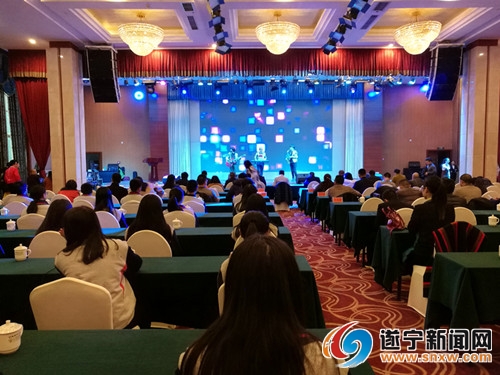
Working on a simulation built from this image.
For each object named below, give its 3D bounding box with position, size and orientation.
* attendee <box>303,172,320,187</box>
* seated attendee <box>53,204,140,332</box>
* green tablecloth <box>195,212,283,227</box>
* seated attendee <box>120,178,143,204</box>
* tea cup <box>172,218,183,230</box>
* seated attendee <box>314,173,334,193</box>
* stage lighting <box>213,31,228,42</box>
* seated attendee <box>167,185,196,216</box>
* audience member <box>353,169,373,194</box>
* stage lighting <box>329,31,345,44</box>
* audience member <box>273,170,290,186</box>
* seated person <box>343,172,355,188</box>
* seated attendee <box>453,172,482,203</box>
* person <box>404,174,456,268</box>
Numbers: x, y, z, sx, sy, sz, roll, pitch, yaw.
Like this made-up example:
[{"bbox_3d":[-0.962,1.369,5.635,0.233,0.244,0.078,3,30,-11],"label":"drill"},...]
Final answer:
[{"bbox_3d":[1.986,0.137,12.635,0.520,1.270,0.760,0,4,0],"label":"attendee"},{"bbox_3d":[-0.994,0.783,2.716,0.560,1.250,0.780,0,4,-4],"label":"seated attendee"},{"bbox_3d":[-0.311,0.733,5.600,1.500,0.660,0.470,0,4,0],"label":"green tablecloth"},{"bbox_3d":[-2.103,0.477,7.189,0.480,1.280,0.750,0,3,0],"label":"seated attendee"},{"bbox_3d":[-0.829,0.414,4.460,0.115,0.125,0.095,0,4,0],"label":"tea cup"},{"bbox_3d":[1.696,0.299,9.250,0.520,1.240,0.740,0,4,0],"label":"seated attendee"},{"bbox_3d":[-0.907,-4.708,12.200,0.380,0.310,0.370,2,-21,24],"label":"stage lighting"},{"bbox_3d":[-0.958,0.584,5.593,0.480,1.250,0.750,0,3,0],"label":"seated attendee"},{"bbox_3d":[3.011,0.222,10.536,0.520,1.370,0.780,0,4,-3],"label":"audience member"},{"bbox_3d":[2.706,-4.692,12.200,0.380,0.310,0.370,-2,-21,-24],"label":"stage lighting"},{"bbox_3d":[1.081,0.094,13.478,0.530,1.320,0.750,0,3,0],"label":"audience member"},{"bbox_3d":[2.703,0.209,10.650,0.500,1.240,0.720,0,4,0],"label":"seated person"},{"bbox_3d":[3.973,0.441,7.287,0.540,1.340,0.750,0,3,-5],"label":"seated attendee"},{"bbox_3d":[1.799,0.575,3.930,0.480,1.360,0.700,-2,4,-30],"label":"person"}]

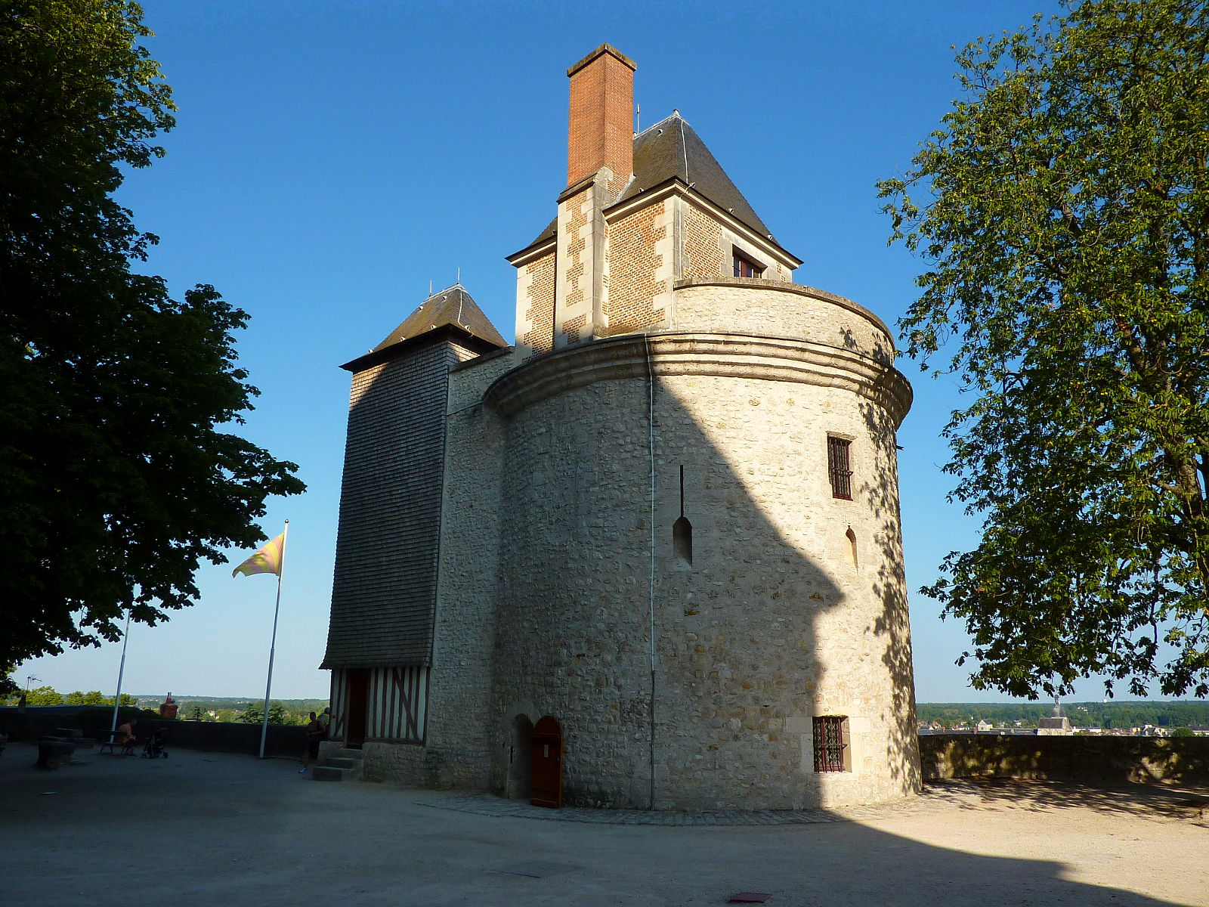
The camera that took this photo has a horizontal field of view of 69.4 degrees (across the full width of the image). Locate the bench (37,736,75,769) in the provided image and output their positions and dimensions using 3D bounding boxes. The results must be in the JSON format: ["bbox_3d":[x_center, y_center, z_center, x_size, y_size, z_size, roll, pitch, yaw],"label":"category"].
[{"bbox_3d":[-17.091,9.340,27.280,1.250,0.780,0.520,-10,-19,33],"label":"bench"}]

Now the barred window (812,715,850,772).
[{"bbox_3d":[4.672,6.005,18.067,0.930,1.100,0.250,8,-17,-24],"label":"barred window"}]

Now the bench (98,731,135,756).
[{"bbox_3d":[-18.119,10.792,32.549,1.600,0.840,0.570,-11,-20,35],"label":"bench"}]

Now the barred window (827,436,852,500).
[{"bbox_3d":[5.366,0.341,19.959,0.720,1.440,0.260,10,-18,-30],"label":"barred window"}]

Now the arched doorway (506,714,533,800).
[{"bbox_3d":[-1.684,6.670,19.206,0.400,1.820,0.980,12,-19,-34],"label":"arched doorway"}]

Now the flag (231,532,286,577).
[{"bbox_3d":[-12.913,3.729,32.508,1.600,1.693,0.450,6,-17,-19],"label":"flag"}]

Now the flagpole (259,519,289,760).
[{"bbox_3d":[-12.092,6.656,32.028,0.150,8.610,0.150,6,-17,-19],"label":"flagpole"}]

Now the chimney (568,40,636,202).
[{"bbox_3d":[-0.086,-8.783,23.627,1.450,4.070,1.280,-14,-21,41],"label":"chimney"}]

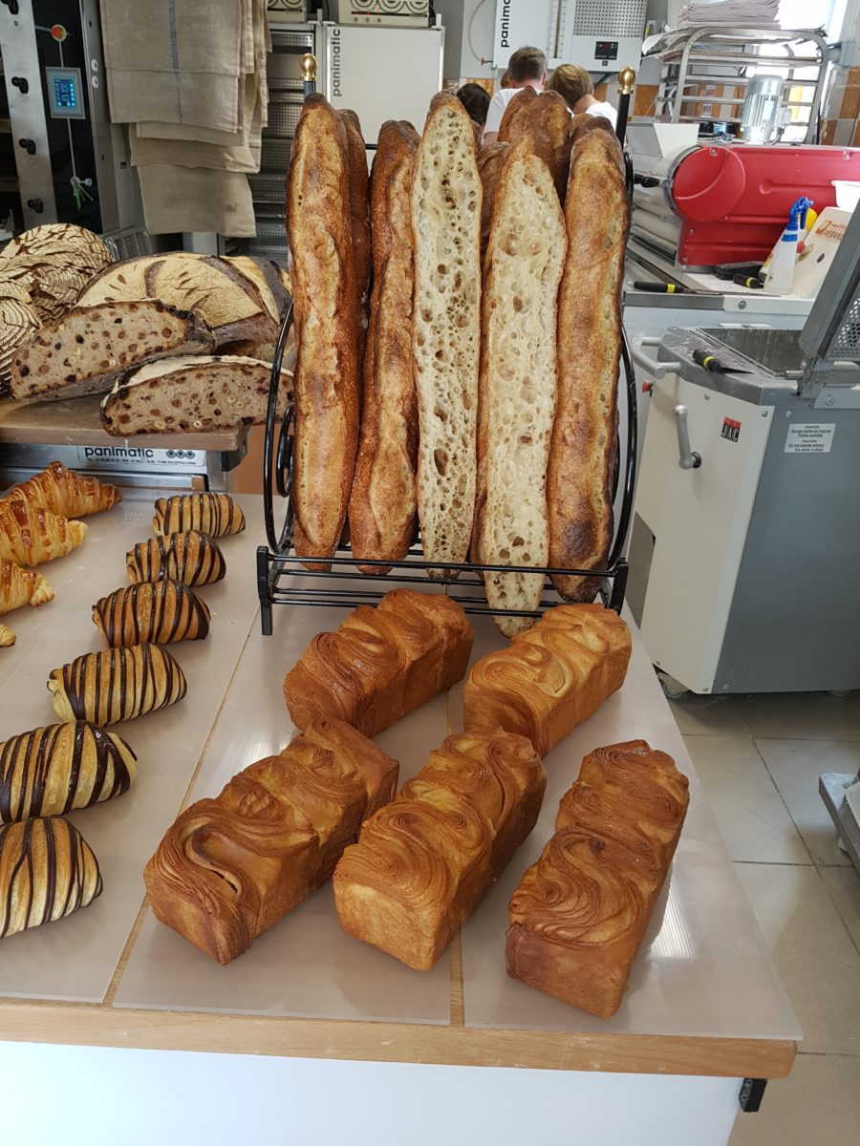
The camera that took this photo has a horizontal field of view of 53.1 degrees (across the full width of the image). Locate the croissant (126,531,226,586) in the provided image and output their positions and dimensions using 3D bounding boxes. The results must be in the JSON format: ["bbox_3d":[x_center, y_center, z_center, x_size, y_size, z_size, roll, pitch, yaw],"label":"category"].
[{"bbox_3d":[-0.344,-0.025,1.178,0.118,0.051,0.068,-3,28,-12],"label":"croissant"}]

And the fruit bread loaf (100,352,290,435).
[{"bbox_3d":[-0.388,-0.301,1.467,0.290,0.092,0.110,-3,28,-12],"label":"fruit bread loaf"}]

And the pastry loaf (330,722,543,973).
[{"bbox_3d":[0.015,0.221,0.716,0.081,0.072,0.194,19,31,27],"label":"pastry loaf"}]

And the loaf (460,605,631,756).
[{"bbox_3d":[0.129,0.108,0.918,0.086,0.075,0.185,20,30,30],"label":"loaf"}]

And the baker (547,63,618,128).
[{"bbox_3d":[0.536,-1.245,3.740,0.480,1.680,0.360,-4,27,-15],"label":"baker"}]

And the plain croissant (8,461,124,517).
[{"bbox_3d":[-0.569,-0.131,1.349,0.150,0.063,0.078,-3,27,-12],"label":"plain croissant"}]

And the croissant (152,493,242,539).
[{"bbox_3d":[-0.348,-0.093,1.308,0.118,0.050,0.068,0,26,-7],"label":"croissant"}]

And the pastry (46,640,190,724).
[{"bbox_3d":[-0.326,0.115,0.906,0.124,0.054,0.072,-5,28,-14],"label":"pastry"}]

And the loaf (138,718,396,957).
[{"bbox_3d":[-0.123,0.212,0.720,0.082,0.072,0.203,21,32,31],"label":"loaf"}]

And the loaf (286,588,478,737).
[{"bbox_3d":[-0.050,0.100,0.942,0.083,0.074,0.198,23,33,34],"label":"loaf"}]

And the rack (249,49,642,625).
[{"bbox_3d":[0.031,-0.283,1.068,0.436,0.638,0.370,3,26,0],"label":"rack"}]

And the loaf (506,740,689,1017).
[{"bbox_3d":[0.132,0.230,0.667,0.086,0.075,0.185,14,28,21],"label":"loaf"}]

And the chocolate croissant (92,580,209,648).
[{"bbox_3d":[-0.336,0.044,1.044,0.120,0.053,0.070,-3,28,-12],"label":"chocolate croissant"}]

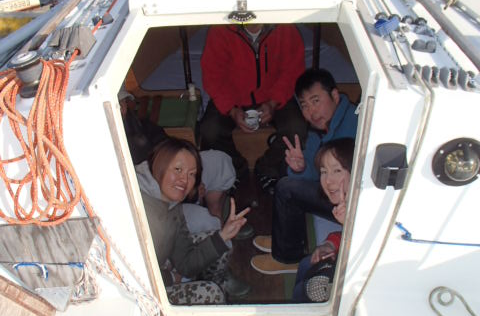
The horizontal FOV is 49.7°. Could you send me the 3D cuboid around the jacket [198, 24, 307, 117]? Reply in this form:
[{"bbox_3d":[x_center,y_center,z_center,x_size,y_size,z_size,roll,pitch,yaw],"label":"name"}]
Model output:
[{"bbox_3d":[0.066,-0.505,2.860,0.560,0.540,0.390,-2,35,-2],"label":"jacket"}]

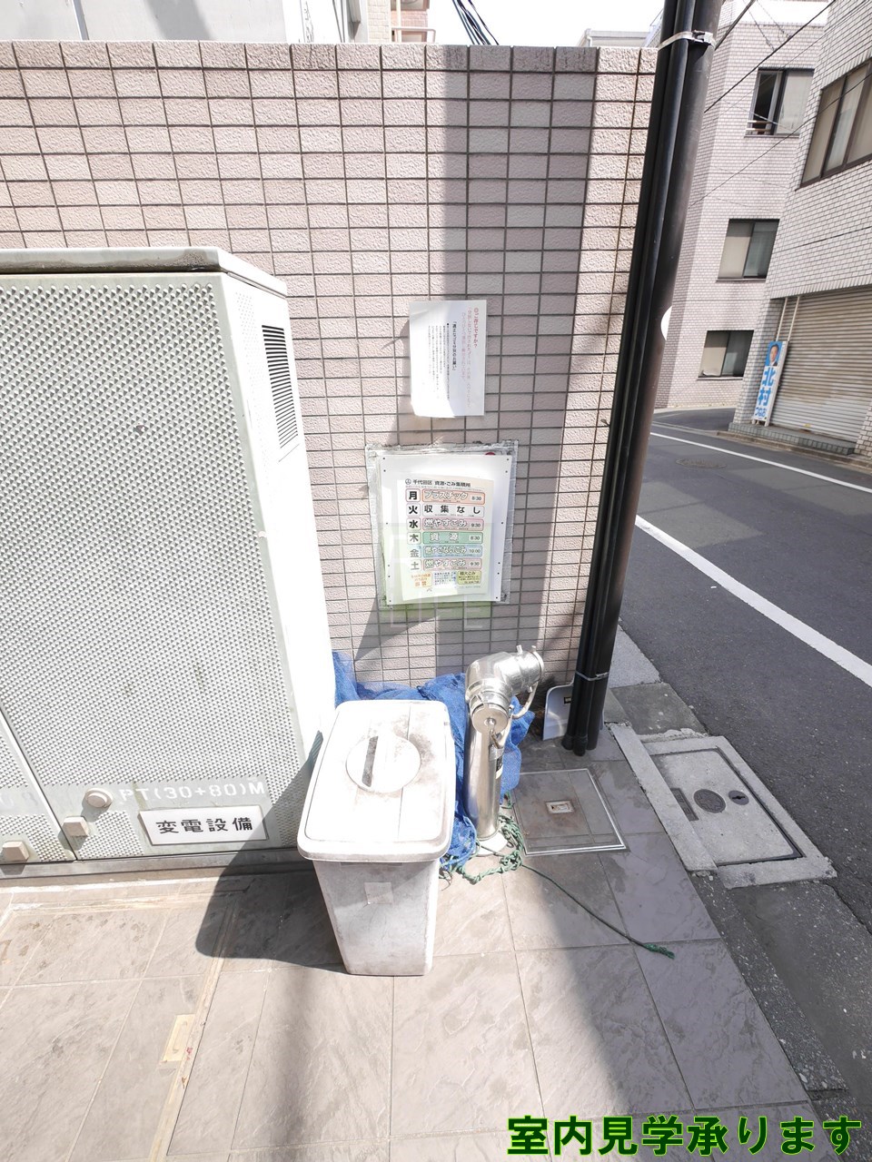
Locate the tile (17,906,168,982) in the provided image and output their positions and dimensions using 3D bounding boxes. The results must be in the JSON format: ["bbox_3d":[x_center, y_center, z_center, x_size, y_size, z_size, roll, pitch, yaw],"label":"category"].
[{"bbox_3d":[-0.882,0.961,1.232,0.299,0.020,0.164,-3,24,-2],"label":"tile"}]

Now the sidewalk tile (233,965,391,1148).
[{"bbox_3d":[-0.245,1.024,1.036,0.296,0.020,0.296,-3,24,-2],"label":"sidewalk tile"}]

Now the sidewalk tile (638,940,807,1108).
[{"bbox_3d":[0.619,0.980,1.065,0.227,0.020,0.296,-3,24,-2],"label":"sidewalk tile"}]

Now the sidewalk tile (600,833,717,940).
[{"bbox_3d":[0.606,0.856,1.330,0.236,0.015,0.296,-2,25,-3],"label":"sidewalk tile"}]

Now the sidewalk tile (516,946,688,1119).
[{"bbox_3d":[0.357,1.004,1.067,0.298,0.020,0.298,-2,24,-2],"label":"sidewalk tile"}]

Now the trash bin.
[{"bbox_3d":[-0.109,0.647,1.166,0.297,0.536,0.415,-1,25,1],"label":"trash bin"}]

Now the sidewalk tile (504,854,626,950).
[{"bbox_3d":[0.340,0.884,1.306,0.296,0.020,0.242,-3,24,-2],"label":"sidewalk tile"}]

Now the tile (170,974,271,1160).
[{"bbox_3d":[-0.457,1.035,1.030,0.119,0.020,0.296,-3,24,-2],"label":"tile"}]

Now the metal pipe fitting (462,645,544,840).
[{"bbox_3d":[0.187,0.506,1.292,0.230,0.670,0.250,-2,25,-3],"label":"metal pipe fitting"}]

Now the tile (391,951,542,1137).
[{"bbox_3d":[0.056,1.015,1.055,0.298,0.020,0.298,-2,24,-3],"label":"tile"}]

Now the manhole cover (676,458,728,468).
[{"bbox_3d":[3.920,-1.738,6.950,0.670,0.030,0.670,-2,25,-3],"label":"manhole cover"}]

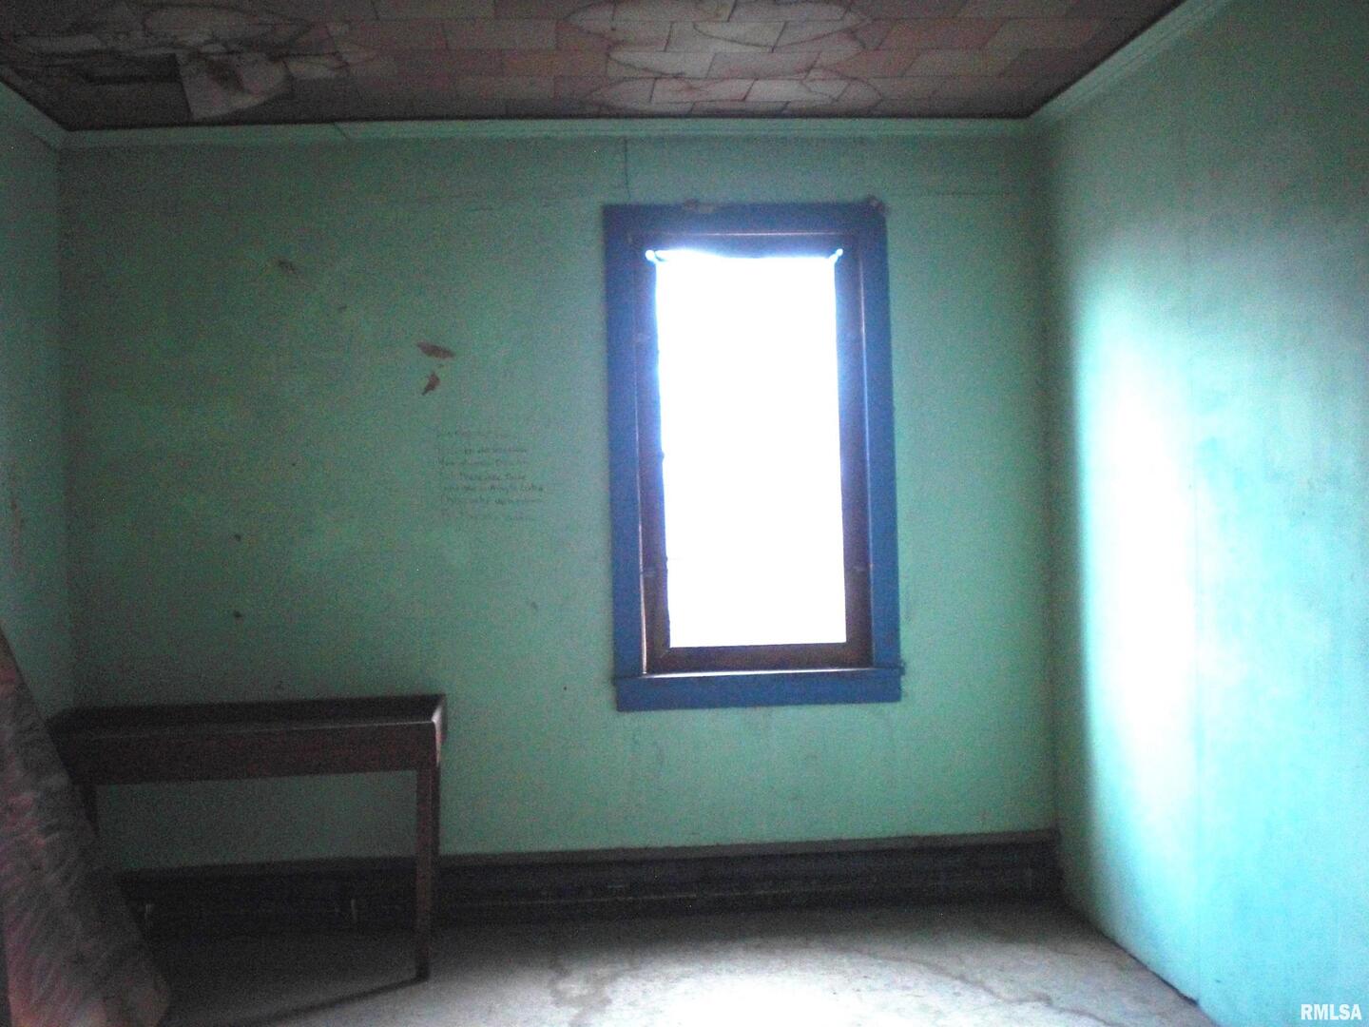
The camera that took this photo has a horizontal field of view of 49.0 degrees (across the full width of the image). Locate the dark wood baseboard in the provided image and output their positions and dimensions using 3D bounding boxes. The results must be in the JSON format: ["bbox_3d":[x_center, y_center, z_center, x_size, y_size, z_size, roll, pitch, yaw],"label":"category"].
[{"bbox_3d":[-0.342,1.249,5.056,3.292,0.236,0.045,-2,1,-4],"label":"dark wood baseboard"}]

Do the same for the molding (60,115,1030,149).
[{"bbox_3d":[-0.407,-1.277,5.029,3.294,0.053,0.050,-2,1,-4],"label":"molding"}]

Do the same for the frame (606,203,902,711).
[{"bbox_3d":[0.234,-0.195,5.086,0.969,1.704,0.045,-2,1,-4],"label":"frame"}]

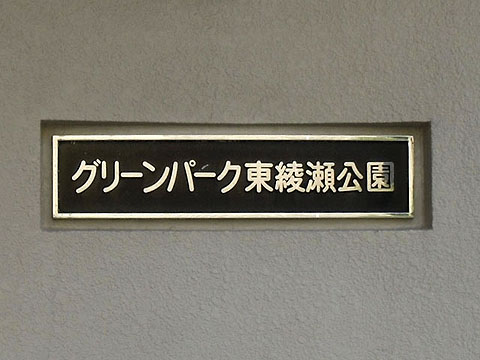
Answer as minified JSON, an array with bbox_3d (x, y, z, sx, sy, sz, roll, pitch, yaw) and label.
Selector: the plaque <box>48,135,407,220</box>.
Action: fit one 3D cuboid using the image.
[{"bbox_3d":[-0.013,-0.006,1.825,0.750,0.172,0.024,0,0,-2],"label":"plaque"}]

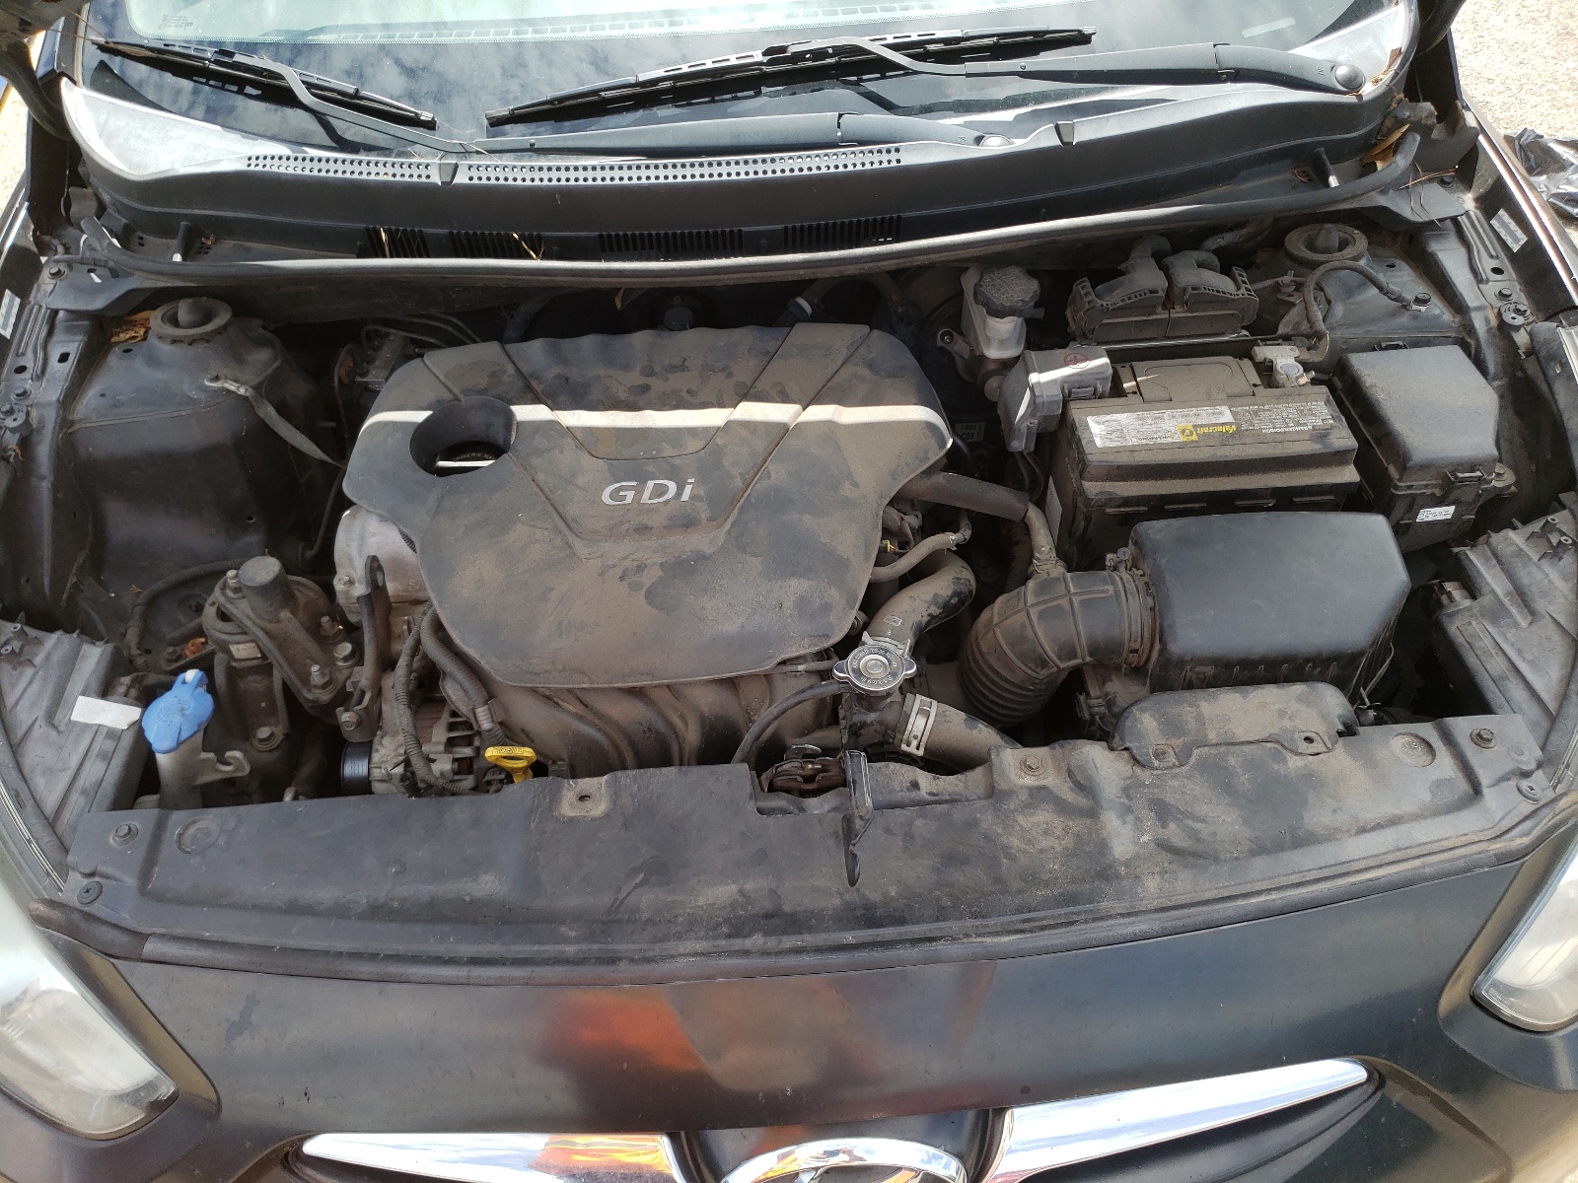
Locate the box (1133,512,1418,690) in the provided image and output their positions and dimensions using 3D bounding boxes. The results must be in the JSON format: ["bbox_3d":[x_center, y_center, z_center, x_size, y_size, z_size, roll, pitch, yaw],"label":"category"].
[{"bbox_3d":[0.397,0.045,1.000,0.215,0.140,0.165,-4,46,-1],"label":"box"}]

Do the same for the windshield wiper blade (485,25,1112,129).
[{"bbox_3d":[0.005,-0.557,1.285,0.667,0.040,0.030,-9,76,-2],"label":"windshield wiper blade"}]

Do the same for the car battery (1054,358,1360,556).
[{"bbox_3d":[0.379,-0.107,1.149,0.242,0.190,0.175,-5,46,-2],"label":"car battery"}]

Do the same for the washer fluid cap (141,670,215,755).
[{"bbox_3d":[-0.498,0.102,0.970,0.052,0.032,0.060,6,47,9],"label":"washer fluid cap"}]

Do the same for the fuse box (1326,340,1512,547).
[{"bbox_3d":[0.599,-0.128,1.132,0.125,0.120,0.195,-1,46,2],"label":"fuse box"}]

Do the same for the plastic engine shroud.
[{"bbox_3d":[-0.126,-0.075,1.051,0.515,0.085,0.375,-4,53,-1],"label":"plastic engine shroud"}]

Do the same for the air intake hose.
[{"bbox_3d":[0.214,0.055,1.012,0.160,0.125,0.110,-4,46,-1],"label":"air intake hose"}]

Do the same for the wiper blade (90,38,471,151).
[{"bbox_3d":[-0.545,-0.532,1.267,0.429,0.050,0.060,15,77,5],"label":"wiper blade"}]

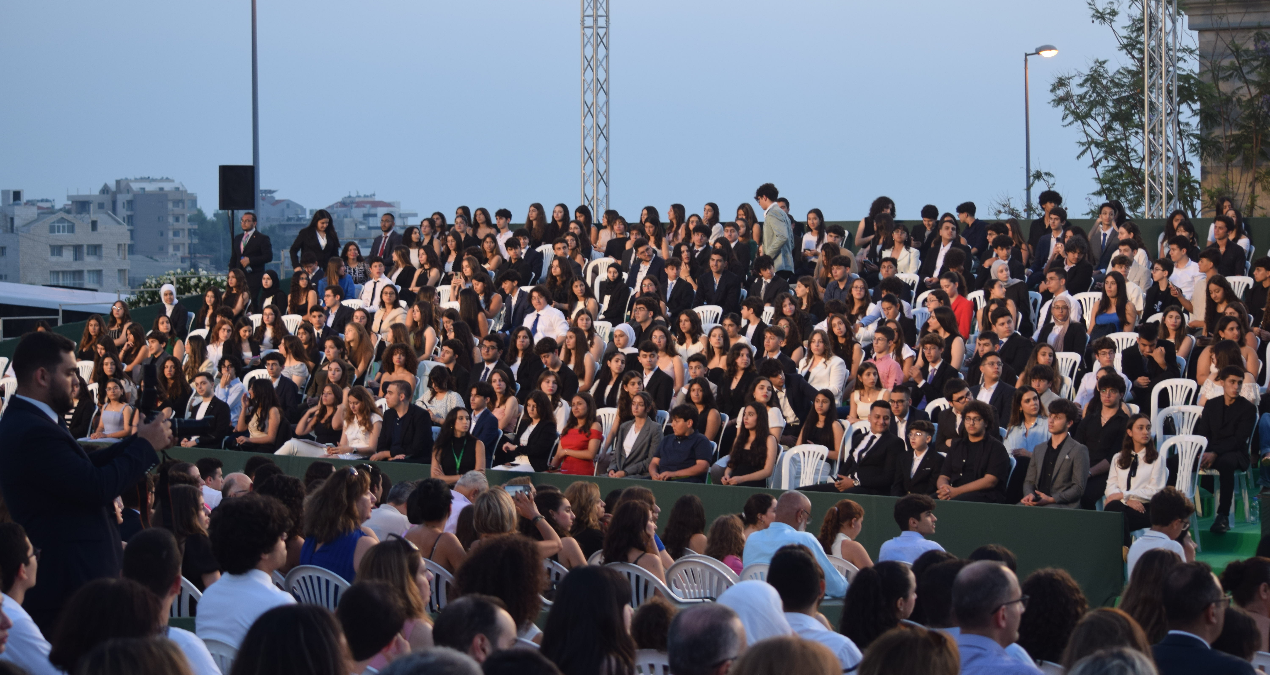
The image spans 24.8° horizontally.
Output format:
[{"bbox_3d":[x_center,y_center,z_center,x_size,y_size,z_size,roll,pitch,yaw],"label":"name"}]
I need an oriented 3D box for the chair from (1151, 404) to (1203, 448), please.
[{"bbox_3d":[4.019,0.959,21.934,0.450,0.870,0.520,1,3,40],"label":"chair"}]

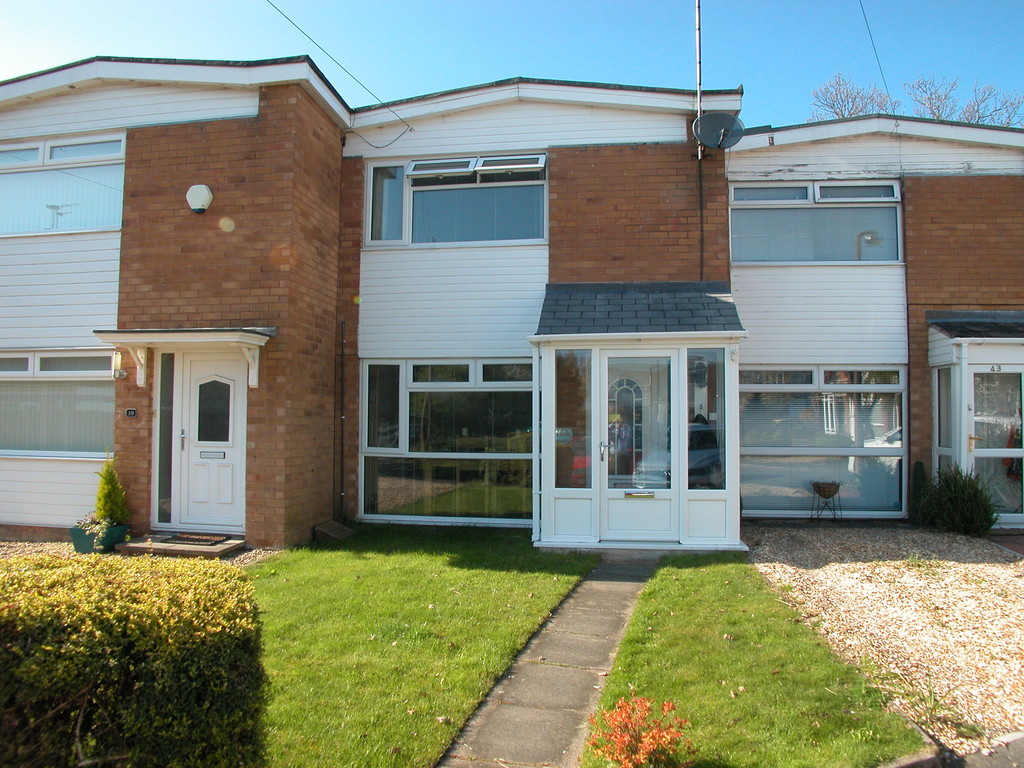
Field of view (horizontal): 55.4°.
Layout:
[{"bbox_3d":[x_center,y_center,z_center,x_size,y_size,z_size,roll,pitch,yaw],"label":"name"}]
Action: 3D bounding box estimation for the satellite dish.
[{"bbox_3d":[2.375,-2.916,11.230,0.590,0.410,0.400,0,-2,4],"label":"satellite dish"}]

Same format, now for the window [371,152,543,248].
[{"bbox_3d":[-0.708,-2.245,12.012,2.340,1.140,0.120,0,-3,11],"label":"window"}]

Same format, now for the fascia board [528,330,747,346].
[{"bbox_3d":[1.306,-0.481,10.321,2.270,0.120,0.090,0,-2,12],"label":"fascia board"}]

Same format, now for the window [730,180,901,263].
[{"bbox_3d":[4.025,-2.141,12.926,2.290,1.160,0.100,0,-3,11],"label":"window"}]

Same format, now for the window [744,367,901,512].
[{"bbox_3d":[4.092,0.737,13.075,2.220,1.980,0.090,0,-2,12],"label":"window"}]

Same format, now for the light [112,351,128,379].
[{"bbox_3d":[-4.375,-0.216,10.910,0.130,0.300,0.140,0,-2,12],"label":"light"}]

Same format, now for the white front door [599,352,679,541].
[{"bbox_3d":[1.360,0.645,10.331,0.860,2.050,0.080,0,-3,11],"label":"white front door"}]

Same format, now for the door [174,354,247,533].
[{"bbox_3d":[-3.321,0.649,10.754,0.900,1.990,0.080,0,-3,11],"label":"door"}]

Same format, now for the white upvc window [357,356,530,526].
[{"bbox_3d":[-0.733,0.684,11.899,2.360,2.020,0.100,0,-3,11],"label":"white upvc window"}]

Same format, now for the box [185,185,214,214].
[{"bbox_3d":[-3.452,-2.043,10.808,0.295,0.315,0.080,0,-2,12],"label":"box"}]

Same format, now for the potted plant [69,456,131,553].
[{"bbox_3d":[-4.430,1.283,10.484,0.430,1.020,0.430,0,-2,12],"label":"potted plant"}]

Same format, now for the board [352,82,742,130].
[{"bbox_3d":[0.348,-3.431,11.712,4.790,0.530,0.120,0,-3,11],"label":"board"}]

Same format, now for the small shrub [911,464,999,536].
[{"bbox_3d":[5.389,1.404,11.915,0.920,0.840,0.800,0,-2,12],"label":"small shrub"}]

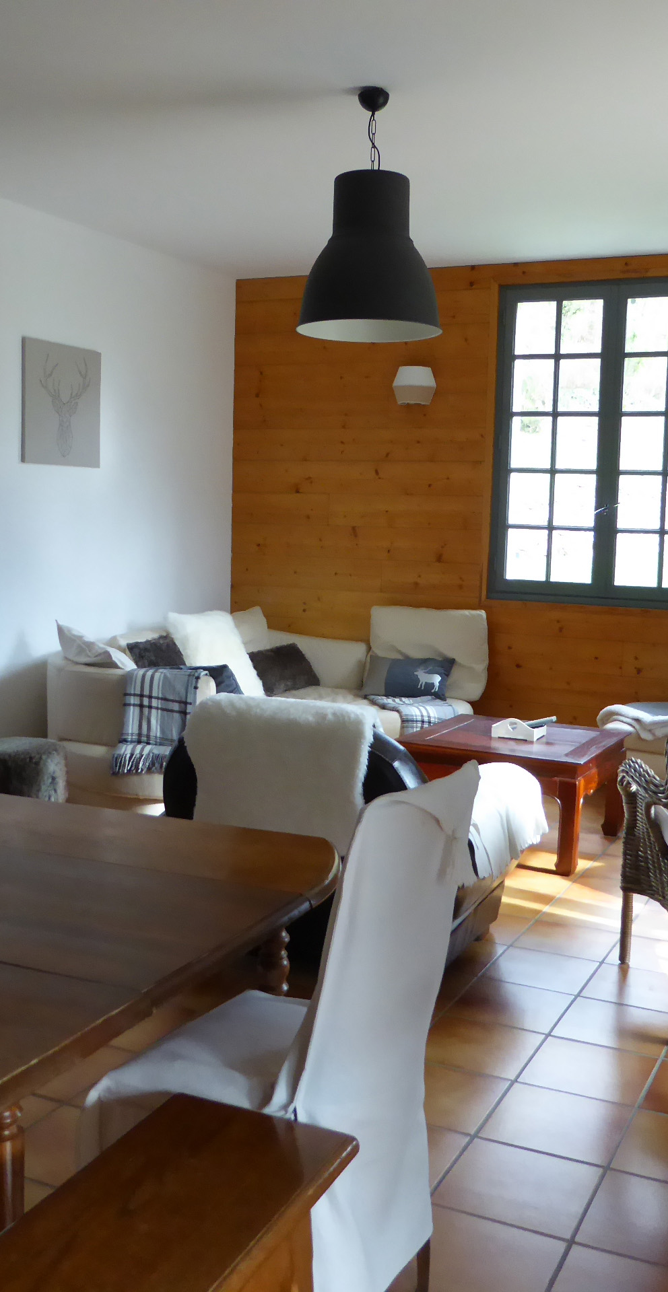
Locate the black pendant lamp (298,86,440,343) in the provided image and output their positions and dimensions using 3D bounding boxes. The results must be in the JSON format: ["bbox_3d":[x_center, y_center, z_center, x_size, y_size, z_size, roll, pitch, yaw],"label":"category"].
[{"bbox_3d":[0.122,-1.383,3.955,0.470,0.751,0.470,1,7,0],"label":"black pendant lamp"}]

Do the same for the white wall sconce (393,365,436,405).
[{"bbox_3d":[0.451,-1.470,7.004,0.240,0.210,0.110,5,8,25],"label":"white wall sconce"}]

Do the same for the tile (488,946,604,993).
[{"bbox_3d":[0.654,1.023,3.903,0.298,0.012,0.298,4,7,25],"label":"tile"}]

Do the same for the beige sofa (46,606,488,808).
[{"bbox_3d":[-0.193,0.249,6.545,1.857,0.853,1.796,5,8,25],"label":"beige sofa"}]

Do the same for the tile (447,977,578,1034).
[{"bbox_3d":[0.515,1.044,3.596,0.295,0.010,0.295,4,7,25],"label":"tile"}]

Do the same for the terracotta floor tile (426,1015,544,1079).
[{"bbox_3d":[0.388,1.081,3.348,0.298,0.012,0.298,4,7,25],"label":"terracotta floor tile"}]

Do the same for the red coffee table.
[{"bbox_3d":[0.778,0.617,5.320,0.777,0.461,0.700,5,8,27],"label":"red coffee table"}]

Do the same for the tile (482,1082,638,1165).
[{"bbox_3d":[0.530,1.130,2.941,0.298,0.012,0.298,4,7,25],"label":"tile"}]

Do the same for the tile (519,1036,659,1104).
[{"bbox_3d":[0.658,1.093,3.194,0.295,0.010,0.295,4,7,25],"label":"tile"}]

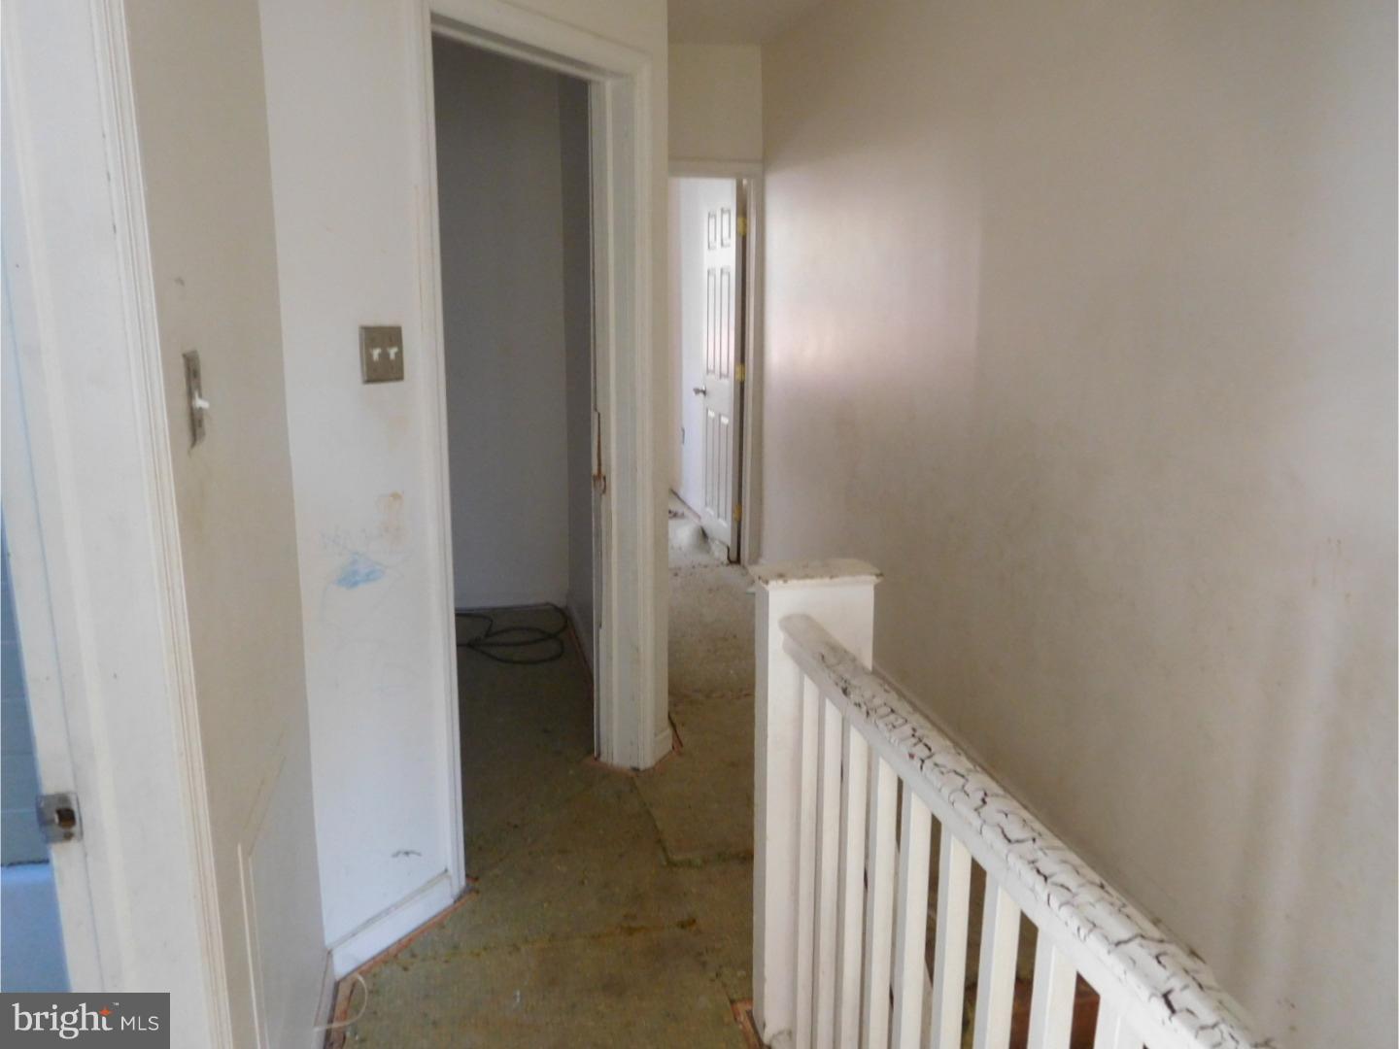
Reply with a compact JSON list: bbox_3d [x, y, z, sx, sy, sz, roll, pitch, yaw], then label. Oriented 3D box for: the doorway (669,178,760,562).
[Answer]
[{"bbox_3d":[-0.092,-0.819,5.478,0.800,2.100,0.120,-2,13,-13],"label":"doorway"}]

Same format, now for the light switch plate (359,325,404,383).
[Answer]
[{"bbox_3d":[-0.666,-0.358,2.118,0.008,0.115,0.115,8,15,31],"label":"light switch plate"}]

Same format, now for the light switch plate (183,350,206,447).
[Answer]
[{"bbox_3d":[-0.636,-0.161,1.276,0.008,0.115,0.071,-2,13,-13],"label":"light switch plate"}]

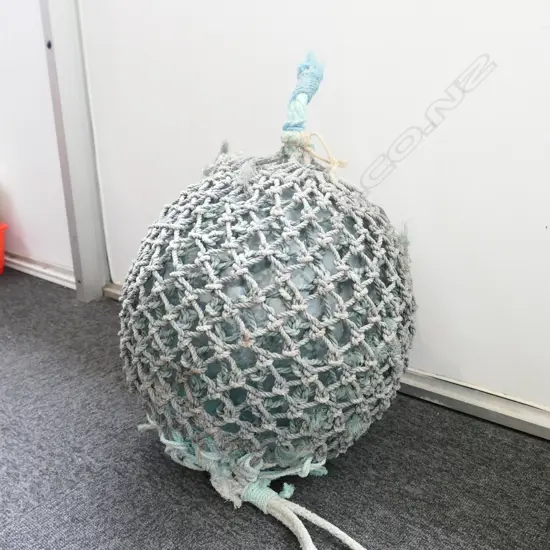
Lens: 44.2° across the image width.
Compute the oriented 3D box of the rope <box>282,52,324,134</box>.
[{"bbox_3d":[0.040,-0.255,0.950,0.037,0.118,0.036,14,16,-1],"label":"rope"}]

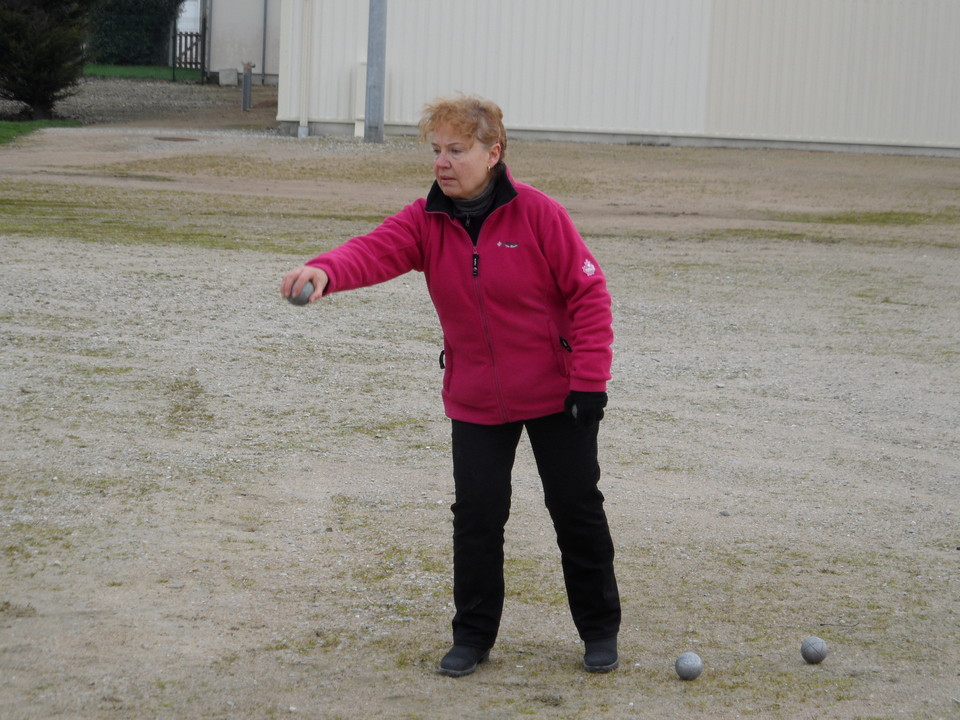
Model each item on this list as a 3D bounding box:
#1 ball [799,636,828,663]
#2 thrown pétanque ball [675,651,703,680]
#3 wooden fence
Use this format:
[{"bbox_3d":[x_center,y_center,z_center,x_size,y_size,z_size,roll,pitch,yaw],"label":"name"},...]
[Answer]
[{"bbox_3d":[0.928,0.807,7.710,0.074,0.074,0.074,2,8,0],"label":"ball"},{"bbox_3d":[0.561,0.823,7.460,0.074,0.074,0.074,2,8,0],"label":"thrown pétanque ball"},{"bbox_3d":[-7.253,-7.688,69.000,0.720,0.950,0.070,2,8,-2],"label":"wooden fence"}]

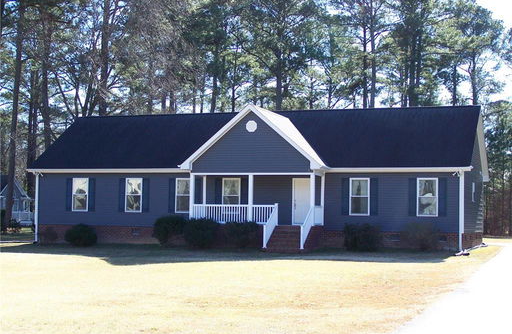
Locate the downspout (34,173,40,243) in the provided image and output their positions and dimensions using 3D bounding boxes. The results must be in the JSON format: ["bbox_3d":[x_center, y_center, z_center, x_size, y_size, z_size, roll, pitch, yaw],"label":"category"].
[{"bbox_3d":[-10.750,2.011,46.397,0.120,3.330,0.120,0,-3,19],"label":"downspout"}]

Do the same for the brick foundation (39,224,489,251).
[{"bbox_3d":[0.301,3.415,46.870,20.583,0.820,8.149,0,-3,19],"label":"brick foundation"}]

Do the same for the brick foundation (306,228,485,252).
[{"bbox_3d":[6.866,3.378,44.616,6.700,0.800,8.149,0,-3,19],"label":"brick foundation"}]

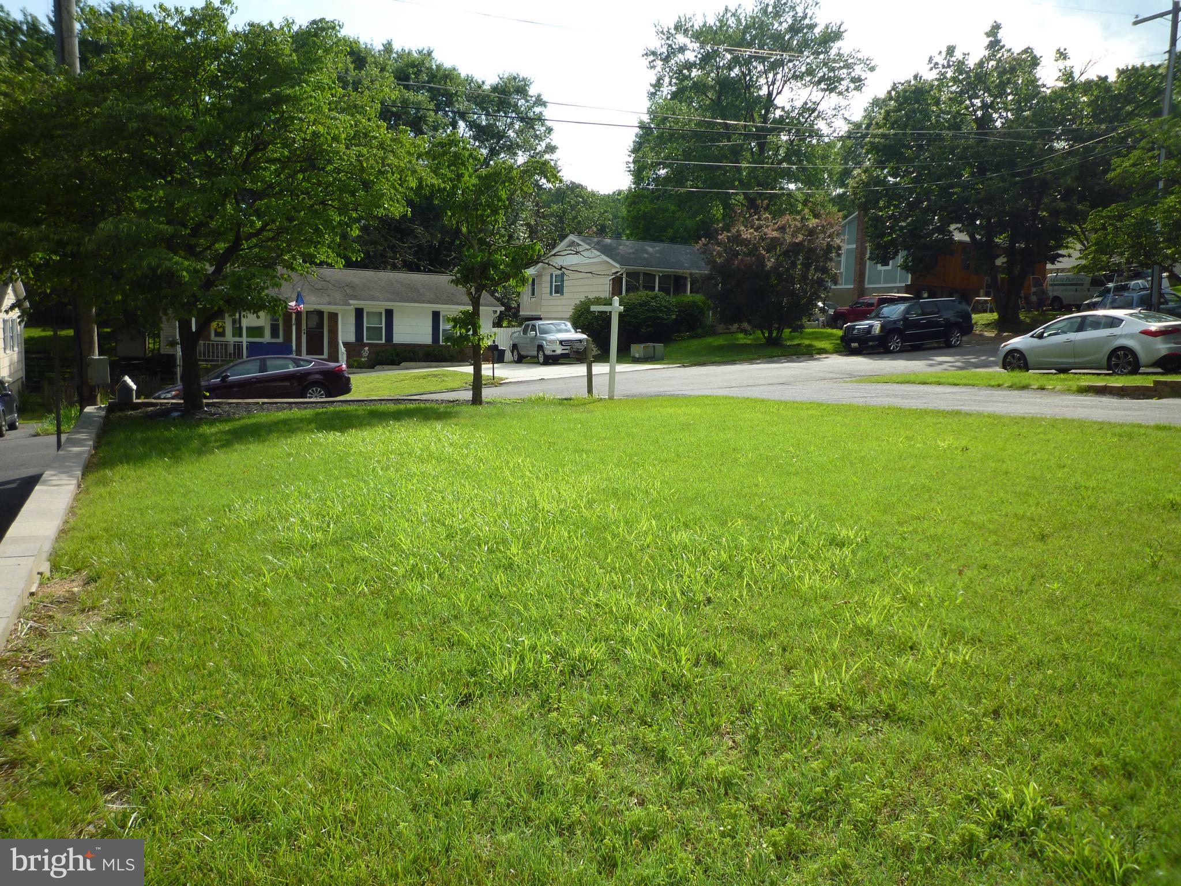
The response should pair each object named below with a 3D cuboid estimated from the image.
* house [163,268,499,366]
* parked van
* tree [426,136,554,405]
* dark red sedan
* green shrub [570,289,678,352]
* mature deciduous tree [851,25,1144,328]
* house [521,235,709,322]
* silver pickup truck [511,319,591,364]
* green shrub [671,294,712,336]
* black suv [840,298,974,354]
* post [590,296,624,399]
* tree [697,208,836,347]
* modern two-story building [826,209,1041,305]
[{"bbox_3d":[-11.855,-5.673,39.545,14.080,4.700,8.300,-3,9,-31],"label":"house"},{"bbox_3d":[27.426,-8.272,46.315,2.000,2.060,5.350,-1,8,-20],"label":"parked van"},{"bbox_3d":[-1.515,-2.642,13.147,2.050,4.100,2.100,2,7,0],"label":"tree"},{"bbox_3d":[-8.691,-1.534,21.952,4.870,1.480,1.860,-8,11,-24],"label":"dark red sedan"},{"bbox_3d":[1.632,-5.919,41.317,4.800,2.850,3.600,-3,9,-31],"label":"green shrub"},{"bbox_3d":[20.428,-12.732,41.096,12.800,14.000,12.500,2,7,0],"label":"mature deciduous tree"},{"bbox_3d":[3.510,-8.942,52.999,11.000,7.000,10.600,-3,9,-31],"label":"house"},{"bbox_3d":[-1.755,-4.200,35.735,1.980,1.790,5.250,-4,8,-23],"label":"silver pickup truck"},{"bbox_3d":[4.950,-6.376,42.169,2.100,2.100,2.000,2,7,0],"label":"green shrub"},{"bbox_3d":[12.620,-4.661,33.741,5.600,1.910,2.030,-8,11,-28],"label":"black suv"},{"bbox_3d":[0.328,-1.797,16.114,0.140,1.900,1.100,-3,9,-31],"label":"post"},{"bbox_3d":[7.256,-6.757,34.664,5.700,5.400,5.500,2,7,0],"label":"tree"},{"bbox_3d":[22.623,-11.514,56.350,13.000,7.000,8.600,-2,8,-27],"label":"modern two-story building"}]

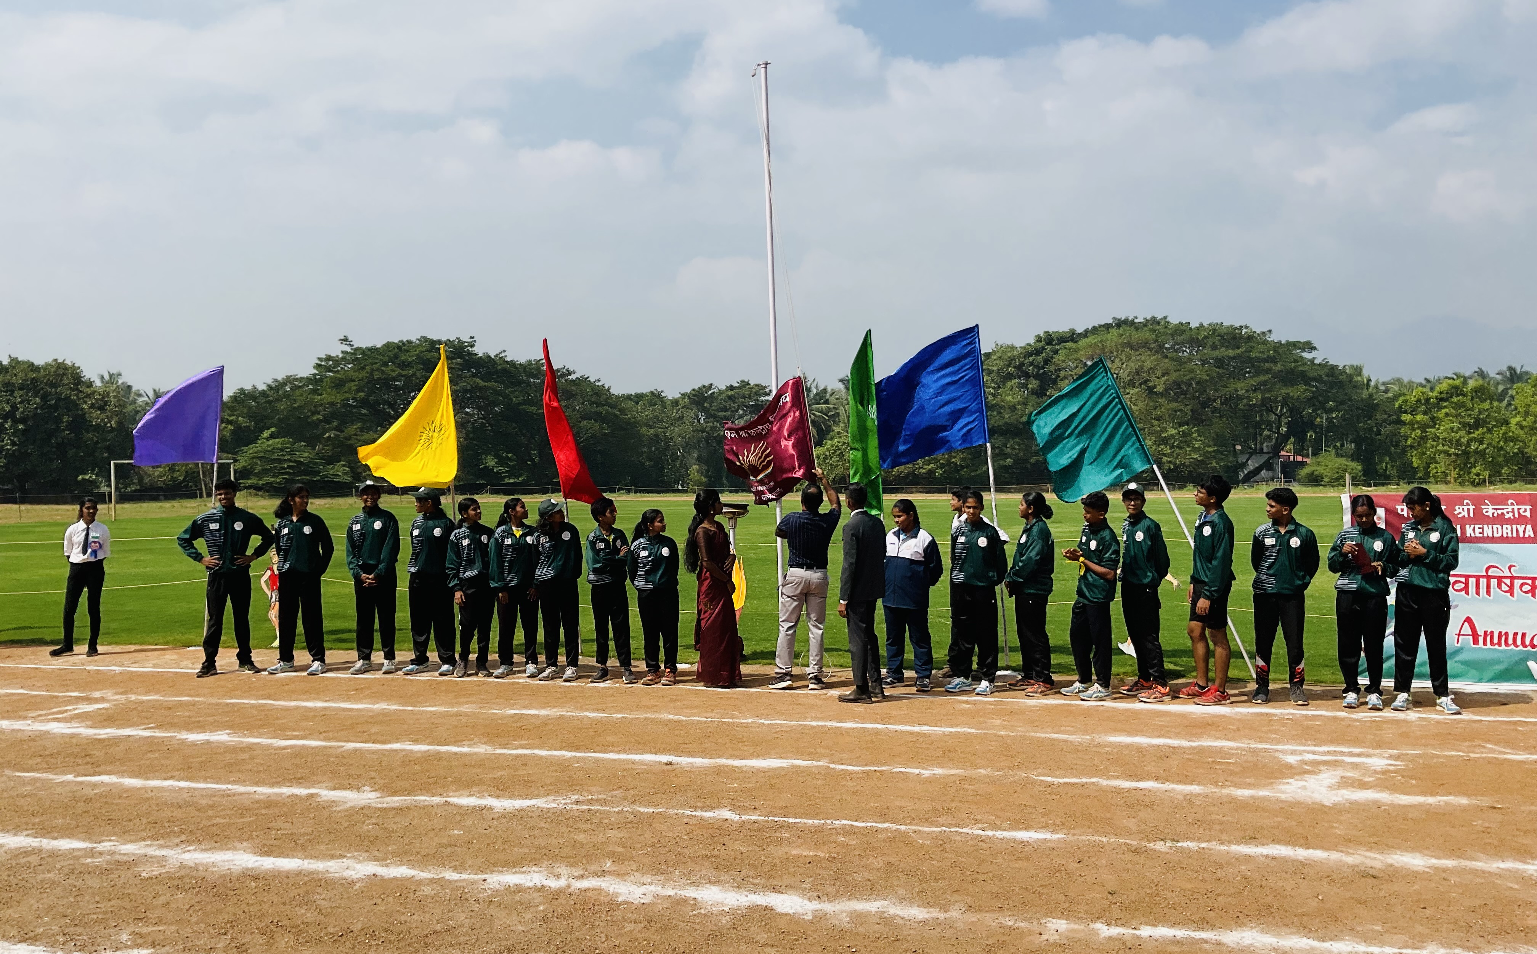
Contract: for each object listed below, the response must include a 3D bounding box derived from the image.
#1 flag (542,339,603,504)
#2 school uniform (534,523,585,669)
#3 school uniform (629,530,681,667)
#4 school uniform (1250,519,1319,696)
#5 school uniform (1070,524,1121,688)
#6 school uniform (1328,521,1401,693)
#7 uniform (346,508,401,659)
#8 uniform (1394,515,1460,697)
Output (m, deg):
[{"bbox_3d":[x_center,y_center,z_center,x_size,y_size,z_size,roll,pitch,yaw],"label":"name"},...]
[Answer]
[{"bbox_3d":[-1.906,-0.536,12.500,0.580,1.597,0.400,0,0,-6],"label":"flag"},{"bbox_3d":[-1.793,1.020,11.050,0.410,1.247,0.270,0,0,-1],"label":"school uniform"},{"bbox_3d":[-0.952,1.042,10.800,0.410,1.148,0.280,0,0,-9],"label":"school uniform"},{"bbox_3d":[3.910,0.987,9.750,0.490,1.346,0.300,0,0,25],"label":"school uniform"},{"bbox_3d":[2.519,0.982,9.930,0.330,1.290,0.420,-1,0,-32],"label":"school uniform"},{"bbox_3d":[4.390,0.979,9.500,0.490,1.276,0.360,0,0,25],"label":"school uniform"},{"bbox_3d":[-3.520,0.943,11.422,0.440,1.406,0.260,-1,0,8],"label":"uniform"},{"bbox_3d":[4.722,0.926,9.240,0.470,1.300,0.320,0,0,43],"label":"uniform"}]

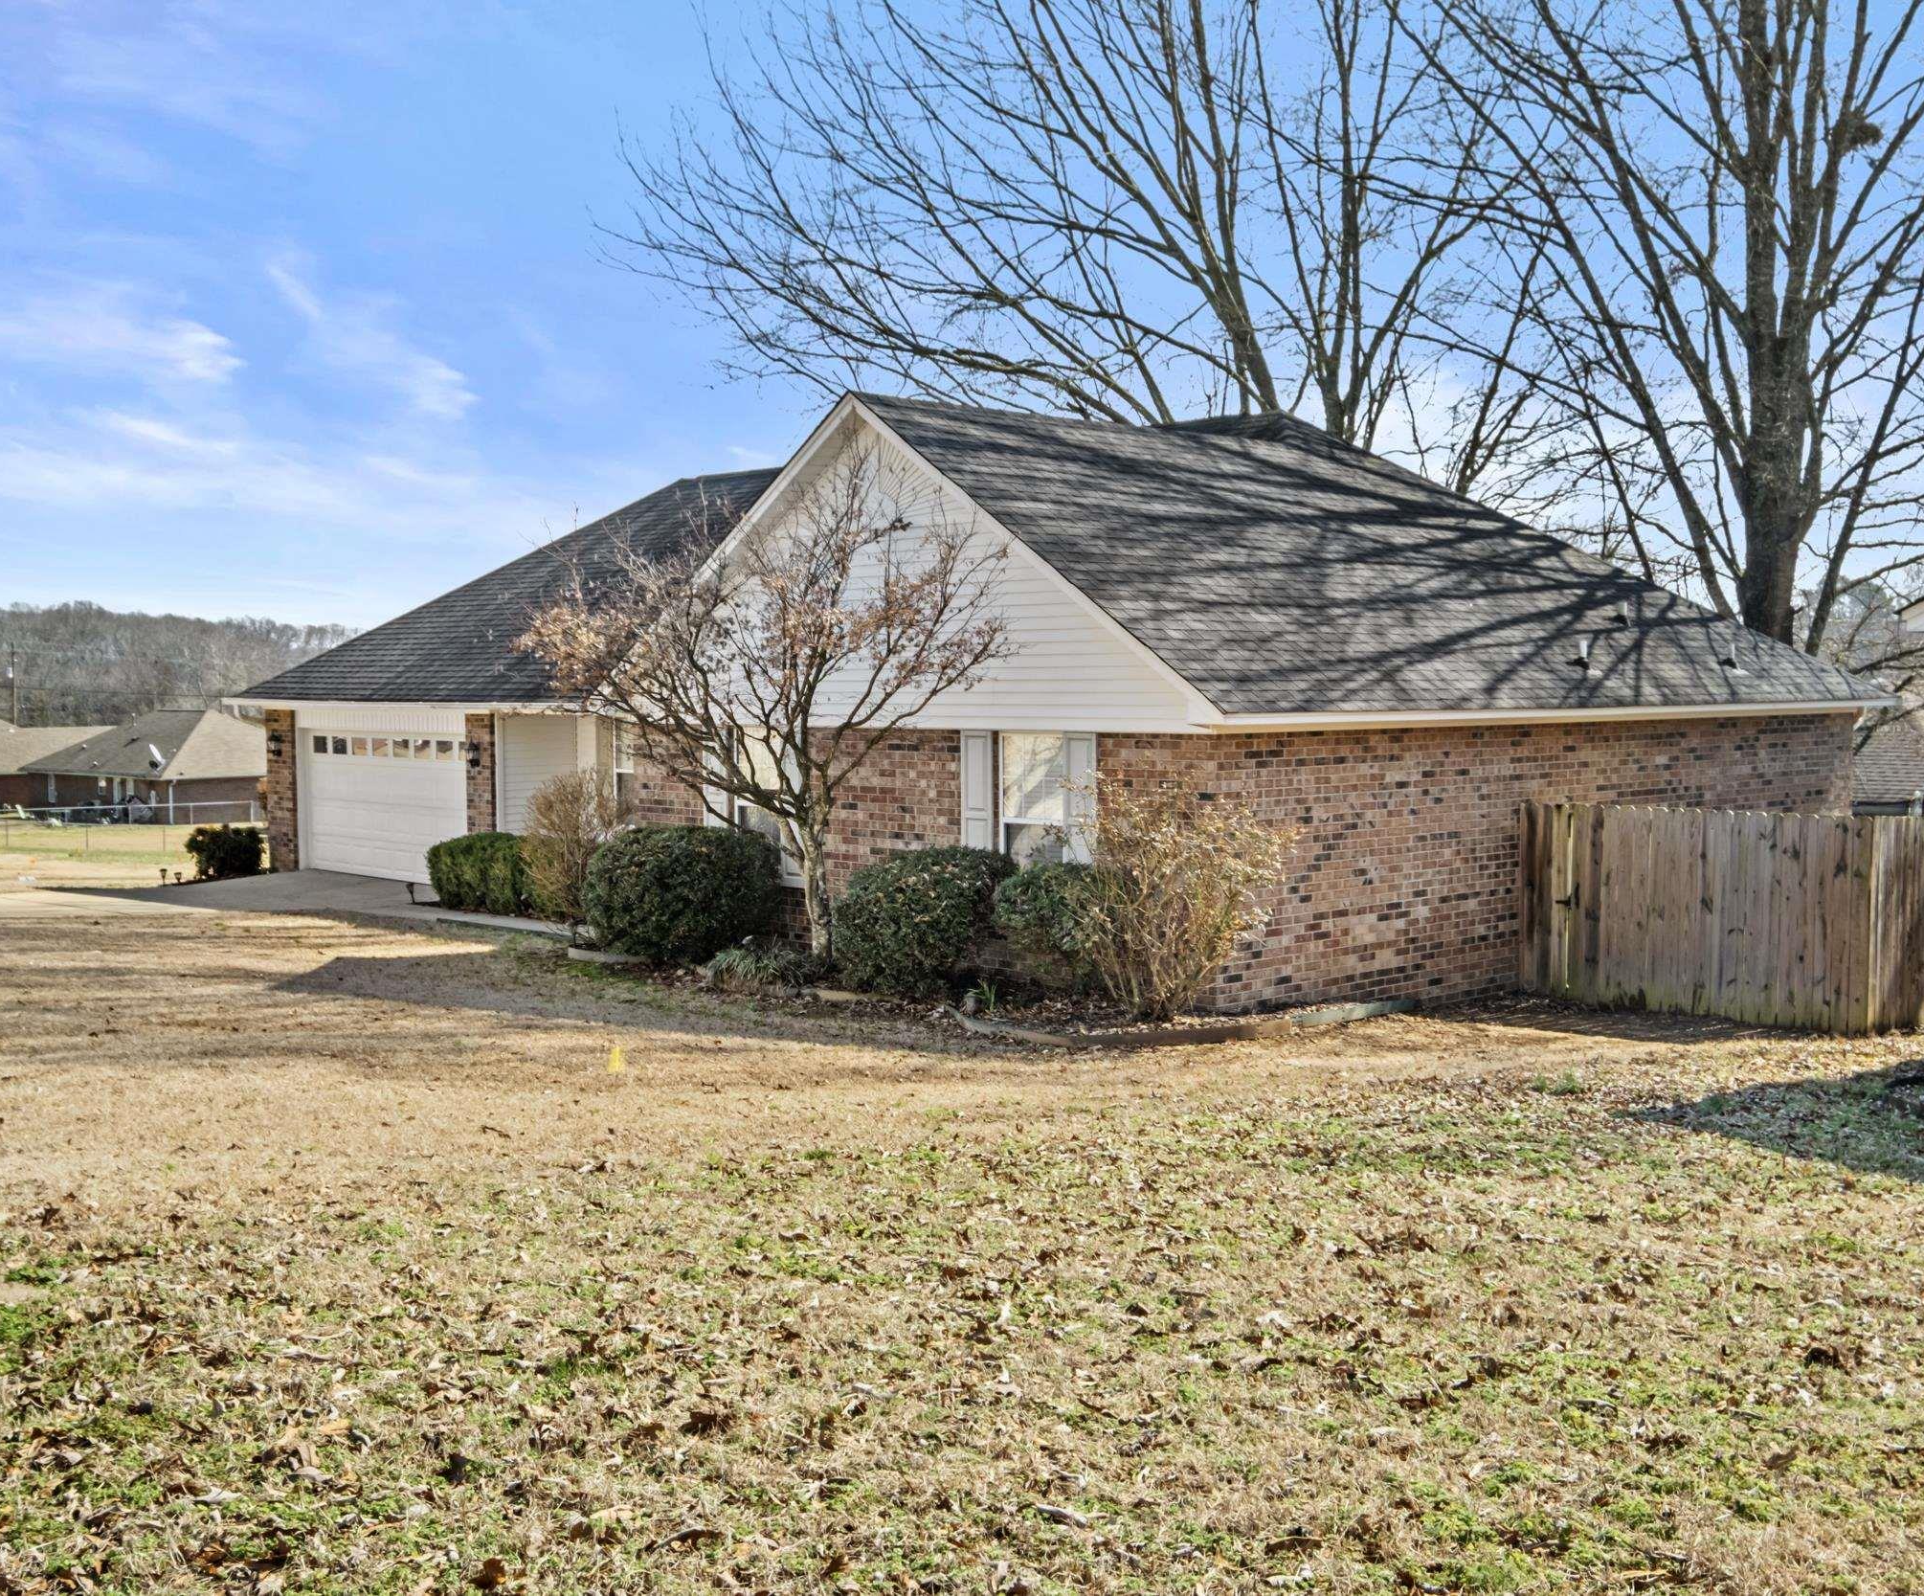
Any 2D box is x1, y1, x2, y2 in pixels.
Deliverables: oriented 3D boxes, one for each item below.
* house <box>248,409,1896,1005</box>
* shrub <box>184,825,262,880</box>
[{"bbox_3d":[-0.002,-1.752,26.671,12.025,5.963,19.529,-3,5,-42],"label":"house"},{"bbox_3d":[-10.800,0.788,29.200,0.950,0.760,1.000,-3,5,-42],"label":"shrub"}]

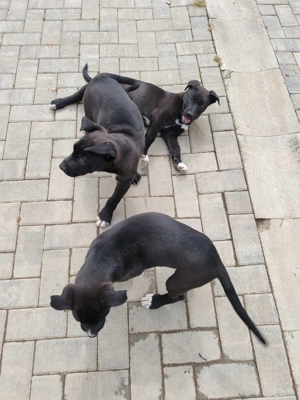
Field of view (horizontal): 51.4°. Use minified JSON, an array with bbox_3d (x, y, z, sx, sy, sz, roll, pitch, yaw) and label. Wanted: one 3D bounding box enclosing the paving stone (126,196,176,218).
[{"bbox_3d":[-0.002,0.045,1.285,0.200,0.060,0.099,-3,64,-3],"label":"paving stone"}]

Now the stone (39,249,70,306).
[{"bbox_3d":[-0.346,0.290,1.159,0.099,0.060,0.200,-2,64,-2],"label":"stone"}]

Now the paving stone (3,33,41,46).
[{"bbox_3d":[-0.691,-0.853,1.707,0.202,0.060,0.101,-4,64,-3],"label":"paving stone"}]

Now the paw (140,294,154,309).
[{"bbox_3d":[-0.005,0.351,1.079,0.050,0.032,0.042,-10,64,-6],"label":"paw"}]

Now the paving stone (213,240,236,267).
[{"bbox_3d":[0.217,0.219,1.205,0.200,0.060,0.099,-2,64,-2],"label":"paving stone"}]

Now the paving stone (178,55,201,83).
[{"bbox_3d":[0.200,-0.648,1.605,0.098,0.060,0.199,-3,64,-3],"label":"paving stone"}]

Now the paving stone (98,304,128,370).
[{"bbox_3d":[-0.125,0.463,1.073,0.101,0.060,0.202,-2,64,-2],"label":"paving stone"}]

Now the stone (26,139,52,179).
[{"bbox_3d":[-0.478,-0.167,1.375,0.099,0.060,0.200,-2,64,-2],"label":"stone"}]

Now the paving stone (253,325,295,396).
[{"bbox_3d":[0.398,0.533,1.050,0.101,0.060,0.202,-2,64,-2],"label":"paving stone"}]

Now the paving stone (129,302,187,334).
[{"bbox_3d":[0.027,0.412,1.108,0.200,0.060,0.099,-2,64,-2],"label":"paving stone"}]

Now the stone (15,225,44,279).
[{"bbox_3d":[-0.453,0.203,1.197,0.099,0.060,0.200,-3,64,-3],"label":"stone"}]

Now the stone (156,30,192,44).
[{"bbox_3d":[0.131,-0.886,1.743,0.200,0.060,0.099,-3,64,-3],"label":"stone"}]

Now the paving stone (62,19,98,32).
[{"bbox_3d":[-0.388,-0.958,1.764,0.200,0.060,0.099,-3,64,-3],"label":"paving stone"}]

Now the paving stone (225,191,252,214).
[{"bbox_3d":[0.360,0.024,1.299,0.101,0.060,0.101,-4,64,-3],"label":"paving stone"}]

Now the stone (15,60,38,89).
[{"bbox_3d":[-0.606,-0.609,1.563,0.098,0.060,0.199,-3,64,-3],"label":"stone"}]

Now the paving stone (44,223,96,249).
[{"bbox_3d":[-0.304,0.151,1.226,0.200,0.060,0.099,-3,64,-3],"label":"paving stone"}]

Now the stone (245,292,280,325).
[{"bbox_3d":[0.379,0.387,1.099,0.098,0.060,0.098,-3,64,-3],"label":"stone"}]

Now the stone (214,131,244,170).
[{"bbox_3d":[0.343,-0.209,1.413,0.101,0.060,0.202,-3,64,-3],"label":"stone"}]

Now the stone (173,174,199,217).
[{"bbox_3d":[0.147,-0.005,1.314,0.099,0.060,0.200,-3,64,-3],"label":"stone"}]

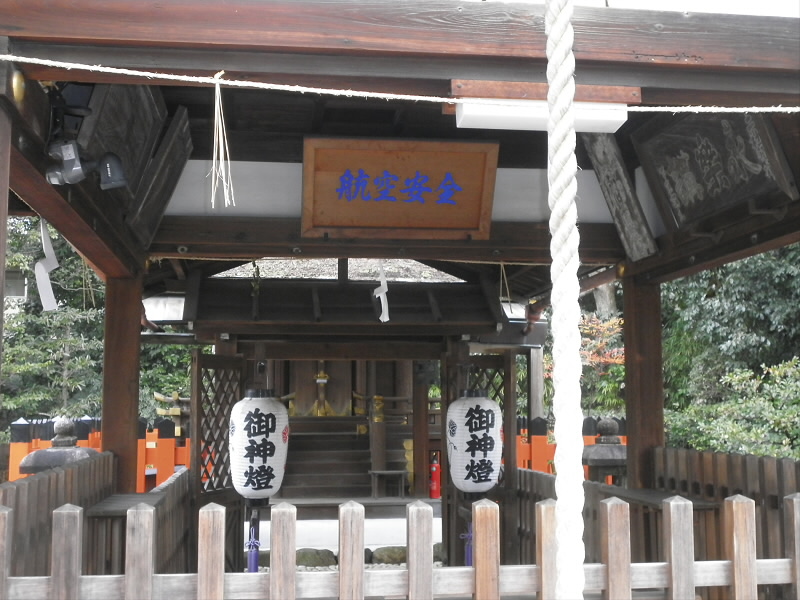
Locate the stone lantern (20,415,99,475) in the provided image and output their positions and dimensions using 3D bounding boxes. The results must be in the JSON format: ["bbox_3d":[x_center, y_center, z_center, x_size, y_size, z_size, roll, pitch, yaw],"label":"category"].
[{"bbox_3d":[-2.812,1.722,8.647,0.625,1.500,0.625,1,-6,-8],"label":"stone lantern"}]

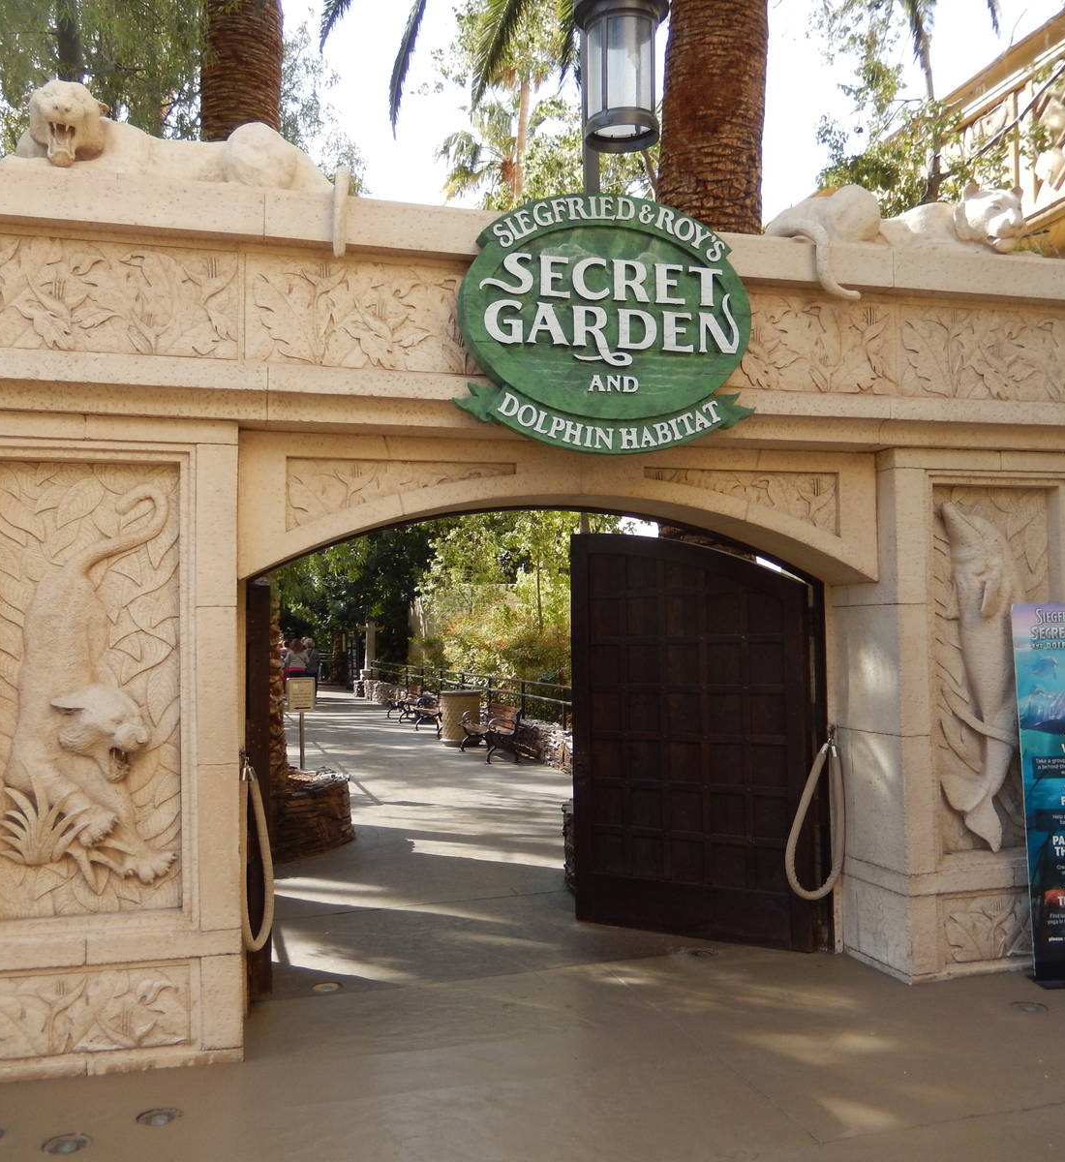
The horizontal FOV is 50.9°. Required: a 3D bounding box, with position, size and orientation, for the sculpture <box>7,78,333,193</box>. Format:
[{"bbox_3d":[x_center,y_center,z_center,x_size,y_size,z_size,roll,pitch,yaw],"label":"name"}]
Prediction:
[{"bbox_3d":[-1.531,-1.832,4.807,1.320,0.480,0.500,0,-3,-15],"label":"sculpture"}]

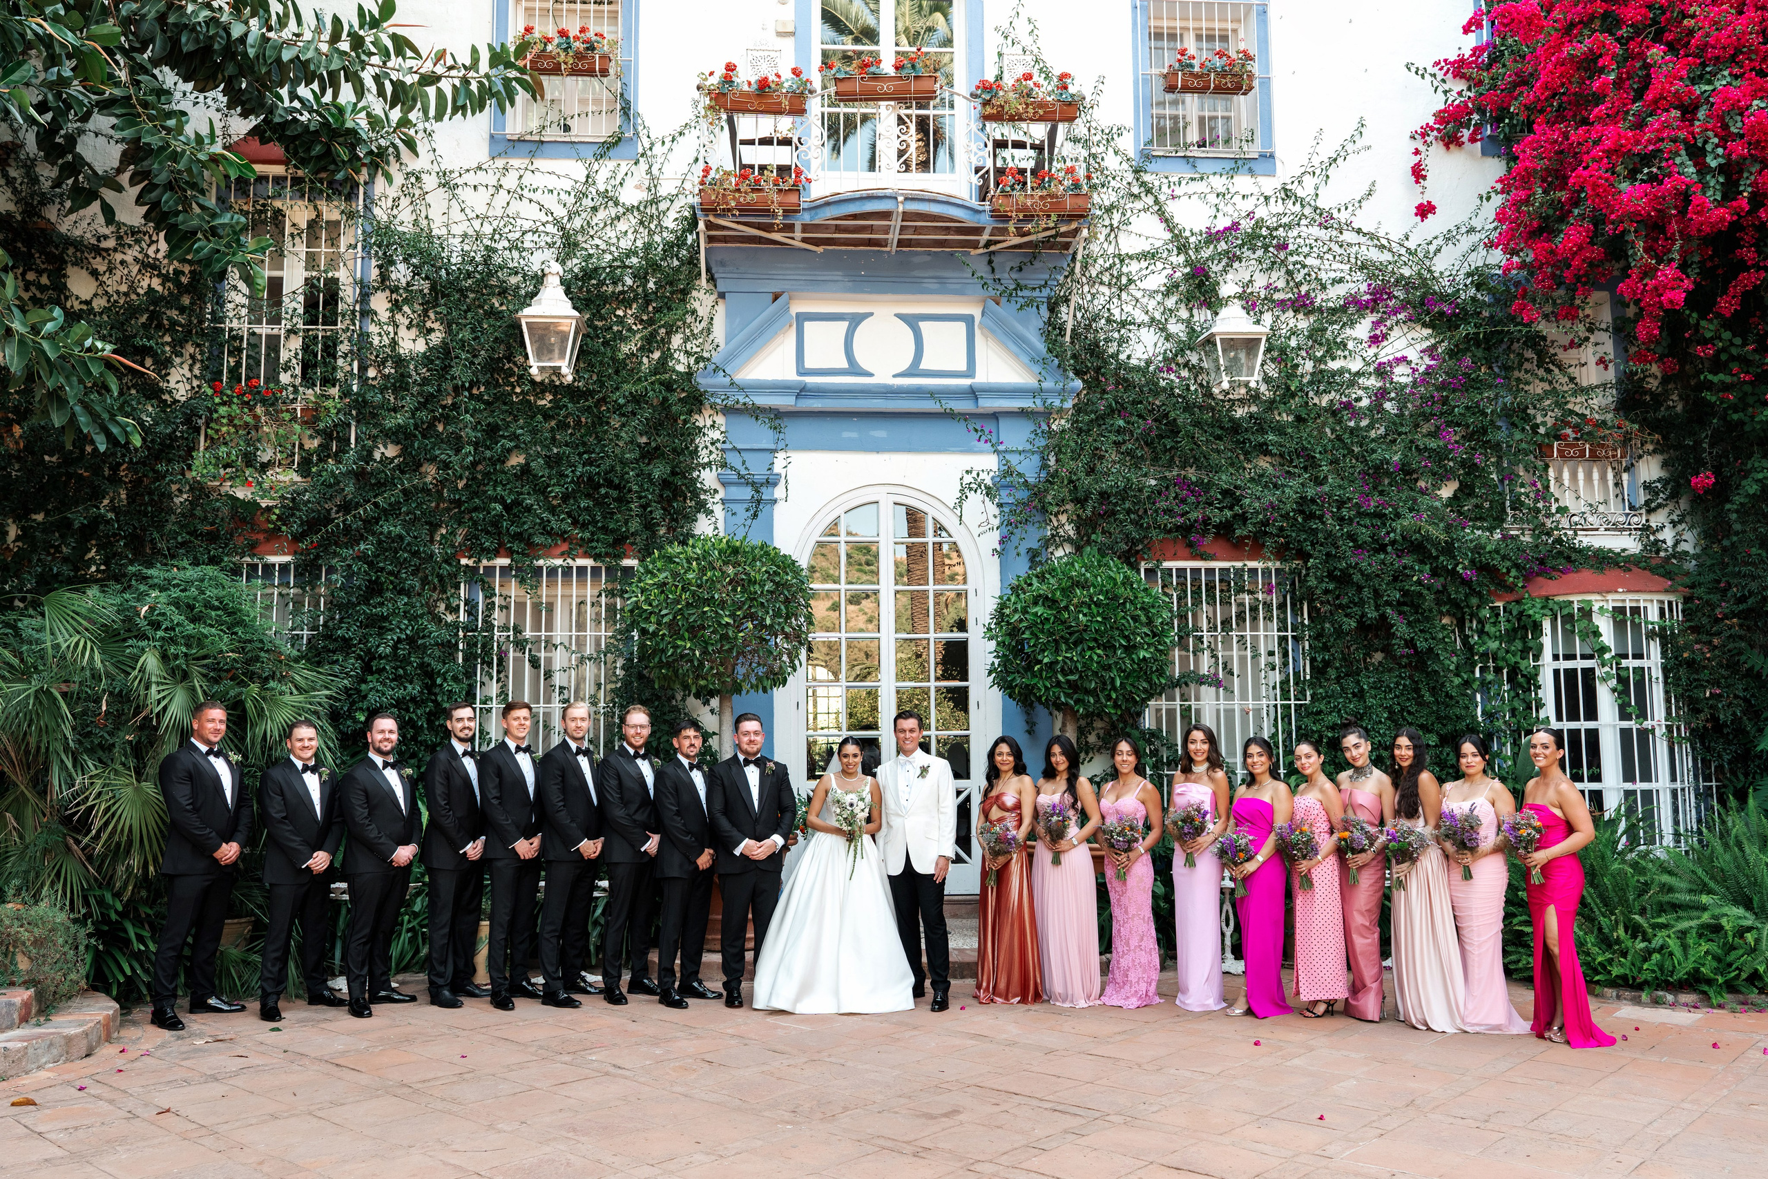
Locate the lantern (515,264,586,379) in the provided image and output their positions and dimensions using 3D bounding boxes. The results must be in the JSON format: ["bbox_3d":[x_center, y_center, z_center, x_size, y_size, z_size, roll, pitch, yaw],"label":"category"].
[{"bbox_3d":[-2.802,-2.285,11.644,0.507,1.011,0.470,0,-6,-4],"label":"lantern"}]

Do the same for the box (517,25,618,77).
[{"bbox_3d":[-2.792,-4.770,12.144,0.838,0.386,0.260,0,-6,-4],"label":"box"}]

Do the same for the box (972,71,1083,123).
[{"bbox_3d":[1.177,-4.037,11.269,0.890,0.368,0.260,0,-6,-4],"label":"box"}]

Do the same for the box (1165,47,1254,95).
[{"bbox_3d":[2.960,-4.743,12.589,0.838,0.376,0.260,0,-6,-4],"label":"box"}]

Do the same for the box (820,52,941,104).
[{"bbox_3d":[-0.029,-3.995,10.731,0.905,0.347,0.260,0,-6,-4],"label":"box"}]

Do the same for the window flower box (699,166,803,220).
[{"bbox_3d":[-1.054,-3.184,11.005,0.833,0.376,0.260,0,-6,-4],"label":"window flower box"}]

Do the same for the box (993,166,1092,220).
[{"bbox_3d":[1.269,-3.227,11.191,0.794,0.406,0.260,0,-6,-4],"label":"box"}]

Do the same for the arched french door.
[{"bbox_3d":[0.045,0.881,12.195,1.763,3.584,0.140,0,-6,-4],"label":"arched french door"}]

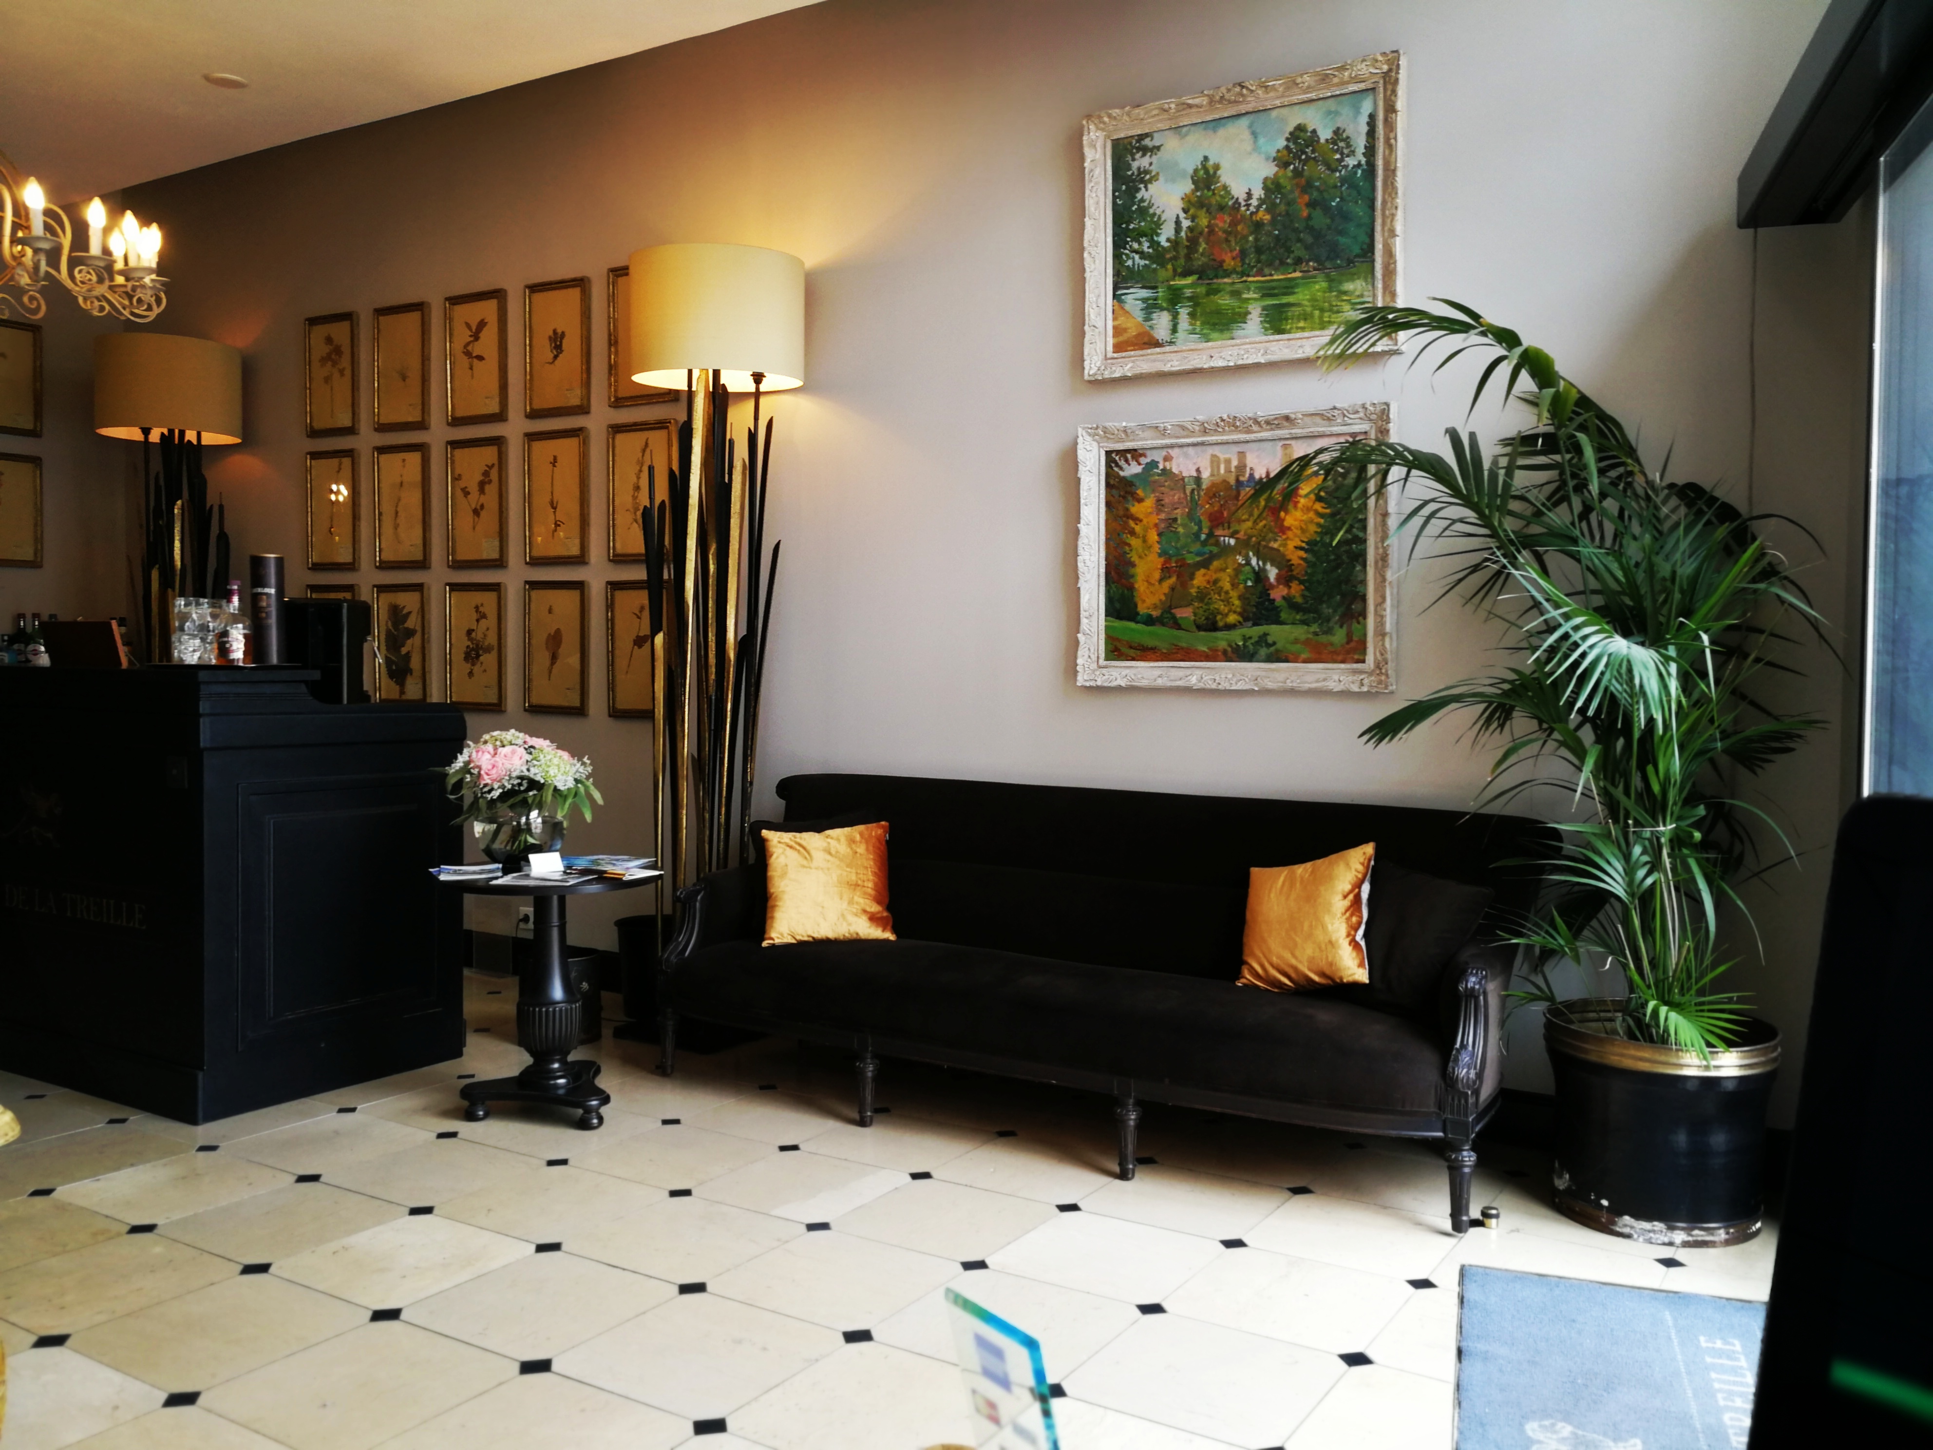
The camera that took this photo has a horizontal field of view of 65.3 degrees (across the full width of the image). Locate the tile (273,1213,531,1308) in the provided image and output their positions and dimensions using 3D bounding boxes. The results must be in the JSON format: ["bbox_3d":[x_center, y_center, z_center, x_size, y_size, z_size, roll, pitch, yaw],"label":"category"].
[{"bbox_3d":[-1.149,1.097,3.087,0.397,0.015,0.397,1,2,32],"label":"tile"}]

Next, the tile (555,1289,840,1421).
[{"bbox_3d":[-0.458,1.083,2.594,0.376,0.015,0.376,2,3,31],"label":"tile"}]

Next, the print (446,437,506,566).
[{"bbox_3d":[-1.839,-0.832,5.647,0.298,0.468,0.022,2,3,31],"label":"print"}]

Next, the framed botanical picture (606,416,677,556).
[{"bbox_3d":[-1.118,-0.806,5.208,0.298,0.468,0.022,2,3,31],"label":"framed botanical picture"}]

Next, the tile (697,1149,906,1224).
[{"bbox_3d":[-0.389,1.088,3.560,0.400,0.010,0.400,2,2,31],"label":"tile"}]

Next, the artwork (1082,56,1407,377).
[{"bbox_3d":[0.718,-1.338,4.051,0.875,0.730,0.050,2,3,31],"label":"artwork"}]

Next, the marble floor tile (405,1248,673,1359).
[{"bbox_3d":[-0.809,1.106,2.877,0.397,0.015,0.397,1,2,32],"label":"marble floor tile"}]

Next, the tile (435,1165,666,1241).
[{"bbox_3d":[-0.904,1.049,3.297,0.376,0.015,0.376,2,3,31],"label":"tile"}]

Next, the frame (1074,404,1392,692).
[{"bbox_3d":[0.749,-0.488,4.312,0.940,0.770,0.050,2,2,31],"label":"frame"}]

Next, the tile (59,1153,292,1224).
[{"bbox_3d":[-1.830,1.079,3.506,0.397,0.015,0.397,1,2,32],"label":"tile"}]

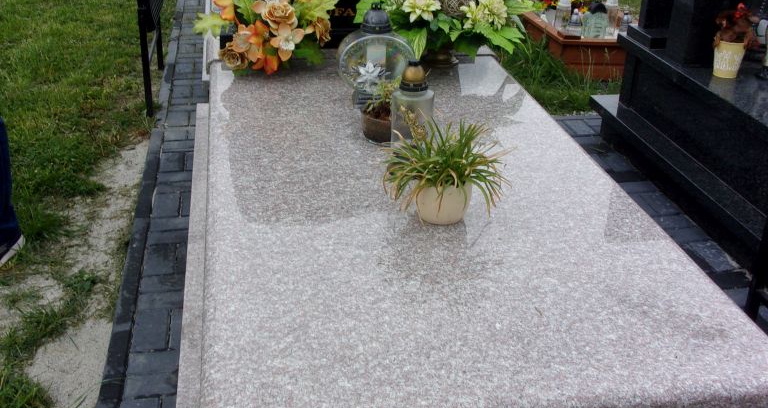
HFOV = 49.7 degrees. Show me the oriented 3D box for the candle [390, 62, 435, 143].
[{"bbox_3d":[0.085,-0.285,2.415,0.127,0.267,0.127,-2,27,-10],"label":"candle"}]

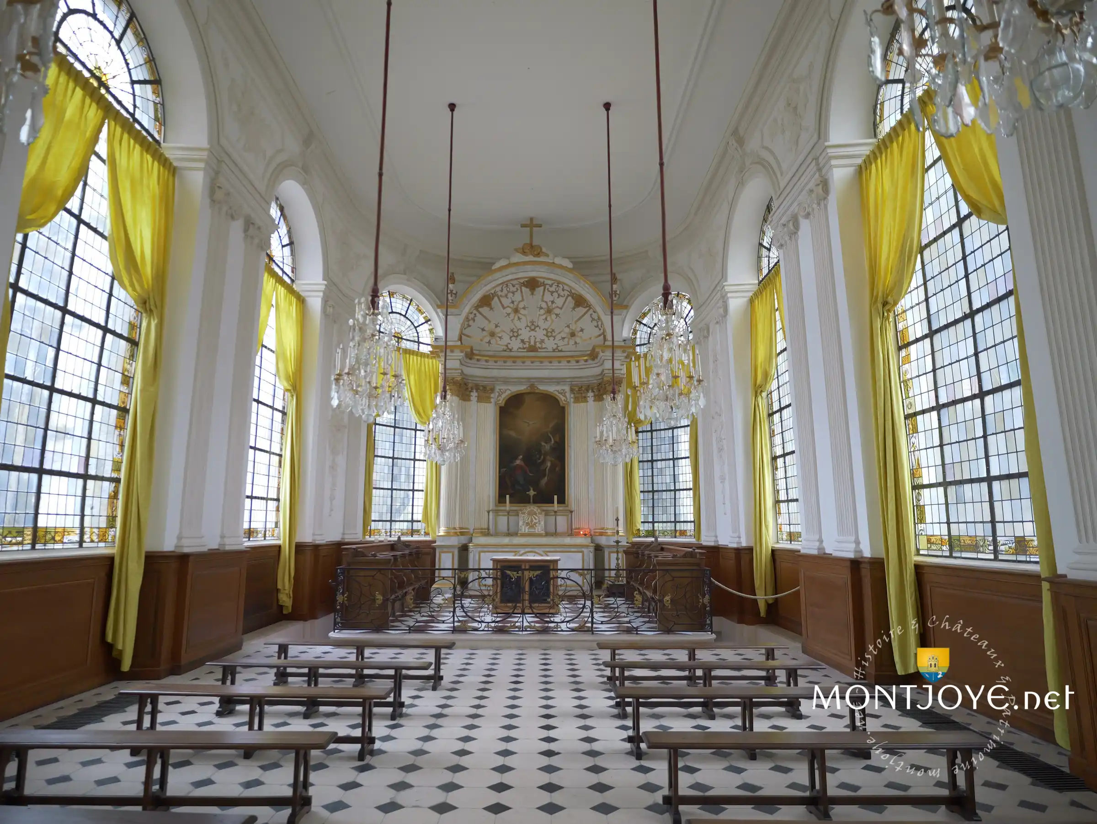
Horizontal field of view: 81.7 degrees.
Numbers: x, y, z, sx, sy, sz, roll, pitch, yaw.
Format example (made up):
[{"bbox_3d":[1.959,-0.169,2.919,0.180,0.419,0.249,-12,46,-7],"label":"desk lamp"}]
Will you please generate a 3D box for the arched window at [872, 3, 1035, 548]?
[{"bbox_3d":[4.303,-1.772,6.669,0.200,6.549,2.600,0,-11,-1],"label":"arched window"}]

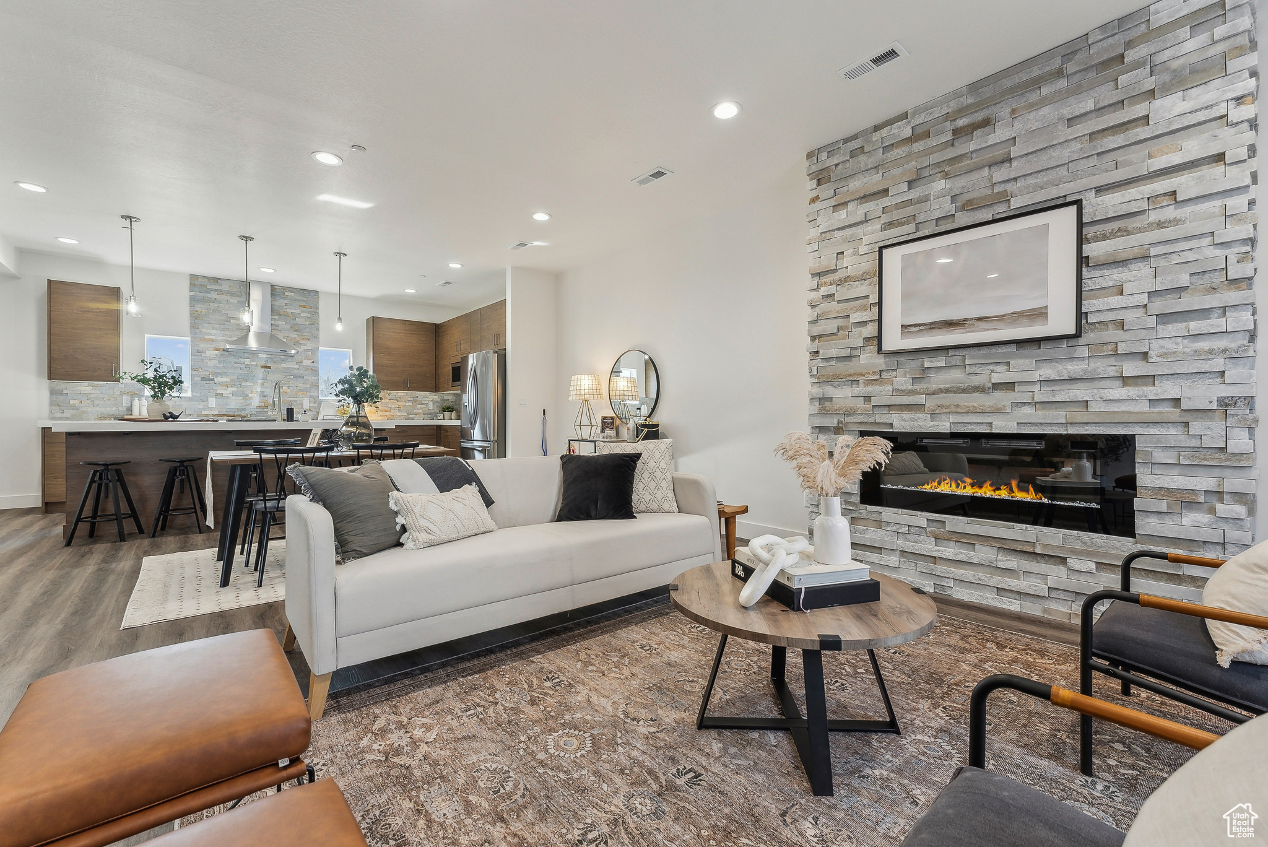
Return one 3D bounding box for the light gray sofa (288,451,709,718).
[{"bbox_3d":[-0.489,0.552,2.500,1.870,0.740,0.750,0,0,-39],"label":"light gray sofa"}]

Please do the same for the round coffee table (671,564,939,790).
[{"bbox_3d":[0.491,0.719,1.603,0.760,0.422,0.760,0,0,0],"label":"round coffee table"}]

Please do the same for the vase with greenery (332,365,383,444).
[{"bbox_3d":[-1.955,-0.114,3.727,0.310,0.580,0.310,0,0,-39],"label":"vase with greenery"}]

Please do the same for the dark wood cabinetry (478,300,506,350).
[{"bbox_3d":[-1.552,-1.230,6.851,0.570,0.565,0.860,0,0,-39],"label":"dark wood cabinetry"}]

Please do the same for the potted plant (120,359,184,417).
[{"bbox_3d":[-4.217,-0.303,4.616,0.480,0.520,0.420,0,0,-40],"label":"potted plant"}]

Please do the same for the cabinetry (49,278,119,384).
[{"bbox_3d":[-6.051,-0.983,5.856,0.550,1.065,0.340,0,0,-40],"label":"cabinetry"}]

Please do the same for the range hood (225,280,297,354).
[{"bbox_3d":[-4.793,-1.369,6.804,0.750,0.963,0.500,0,0,-39],"label":"range hood"}]

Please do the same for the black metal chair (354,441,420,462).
[{"bbox_3d":[-1.768,0.526,3.607,0.450,0.800,0.500,0,0,-40],"label":"black metal chair"}]

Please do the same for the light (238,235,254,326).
[{"bbox_3d":[-3.846,-1.398,5.254,0.130,0.888,0.130,0,0,-39],"label":"light"}]

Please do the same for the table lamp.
[{"bbox_3d":[-0.499,-0.176,5.520,0.360,0.670,0.360,0,0,0],"label":"table lamp"}]

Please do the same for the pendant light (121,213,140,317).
[{"bbox_3d":[-4.456,-1.388,4.683,0.130,0.860,0.130,0,0,-40],"label":"pendant light"}]

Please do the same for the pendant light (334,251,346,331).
[{"bbox_3d":[-3.182,-1.402,5.719,0.130,0.850,0.130,0,0,-40],"label":"pendant light"}]

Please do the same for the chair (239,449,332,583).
[{"bbox_3d":[-2.064,0.521,3.184,0.420,0.790,0.560,0,0,-39],"label":"chair"}]

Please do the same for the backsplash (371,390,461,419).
[{"bbox_3d":[-3.369,-0.243,8.348,1.420,0.450,0.030,0,0,-40],"label":"backsplash"}]

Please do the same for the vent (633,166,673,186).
[{"bbox_3d":[0.131,-1.810,3.897,0.142,0.022,0.310,0,0,-39],"label":"vent"}]

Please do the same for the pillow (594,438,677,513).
[{"bbox_3d":[0.009,0.306,3.050,0.460,0.440,0.150,0,-15,-13],"label":"pillow"}]

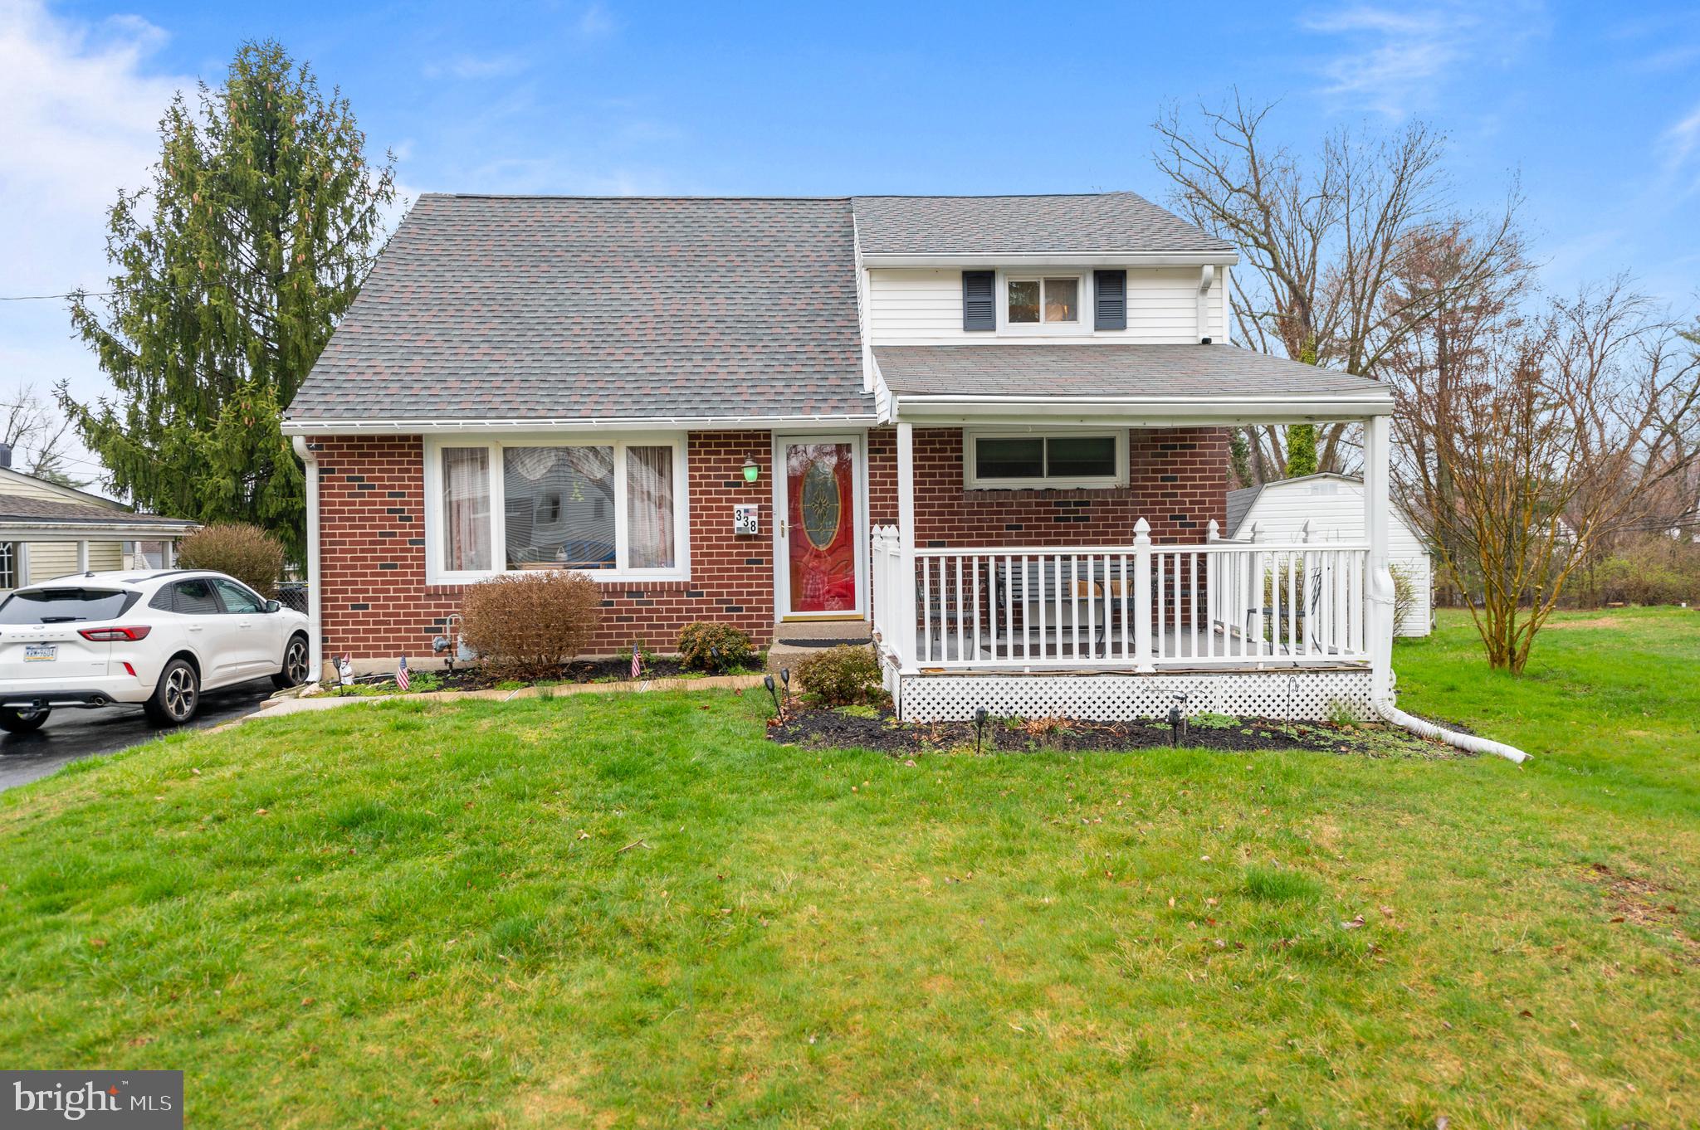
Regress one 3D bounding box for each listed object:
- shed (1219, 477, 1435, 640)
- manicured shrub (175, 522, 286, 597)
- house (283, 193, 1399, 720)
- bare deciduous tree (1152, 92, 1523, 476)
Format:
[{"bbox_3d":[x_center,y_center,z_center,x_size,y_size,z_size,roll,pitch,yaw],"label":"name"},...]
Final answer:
[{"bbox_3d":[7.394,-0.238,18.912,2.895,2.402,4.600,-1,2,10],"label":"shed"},{"bbox_3d":[-8.908,0.405,16.319,1.555,2.034,1.555,-1,2,0],"label":"manicured shrub"},{"bbox_3d":[-0.929,-2.001,14.064,9.803,6.150,11.500,-1,2,-1],"label":"house"},{"bbox_3d":[12.870,-5.803,29.946,9.815,13.470,9.000,-1,2,0],"label":"bare deciduous tree"}]

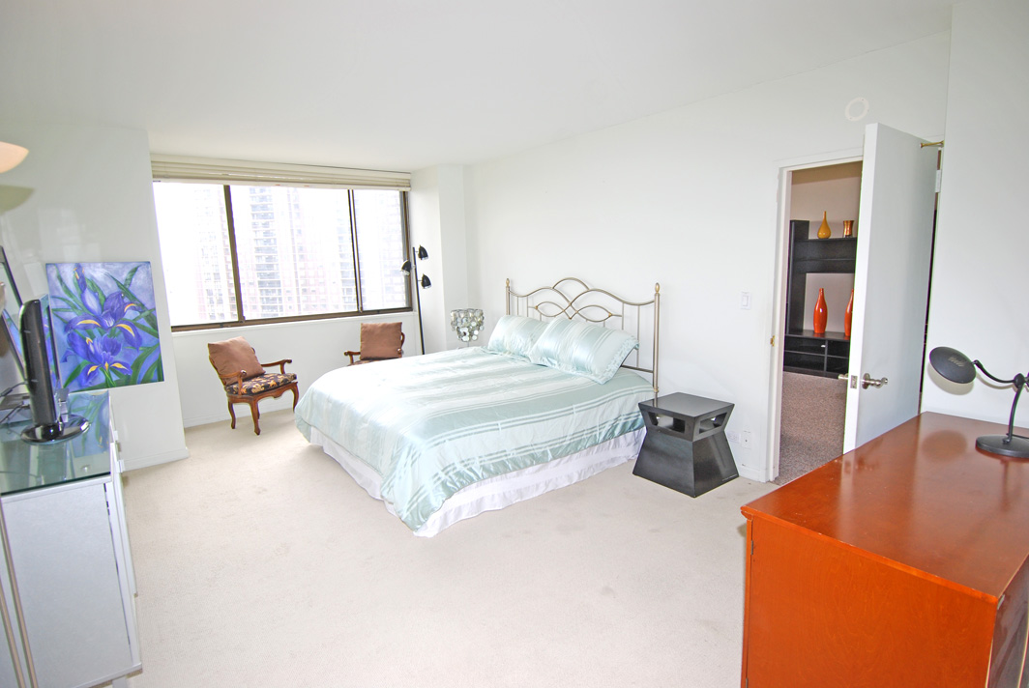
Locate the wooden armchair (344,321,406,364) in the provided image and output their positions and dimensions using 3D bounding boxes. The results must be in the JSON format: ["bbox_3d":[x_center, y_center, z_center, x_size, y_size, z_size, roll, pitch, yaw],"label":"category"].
[{"bbox_3d":[-1.552,0.226,5.926,0.600,0.880,0.610,-2,9,2],"label":"wooden armchair"}]

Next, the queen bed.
[{"bbox_3d":[-0.324,0.196,4.242,2.220,1.360,2.120,-8,11,-36],"label":"queen bed"}]

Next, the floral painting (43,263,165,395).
[{"bbox_3d":[-3.064,-0.135,3.905,0.600,0.950,0.035,-8,11,-36],"label":"floral painting"}]

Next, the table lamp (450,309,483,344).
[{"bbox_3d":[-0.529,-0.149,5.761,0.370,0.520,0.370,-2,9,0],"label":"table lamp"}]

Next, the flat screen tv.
[{"bbox_3d":[-2.377,0.097,2.629,0.240,0.670,0.800,-9,11,-37],"label":"flat screen tv"}]

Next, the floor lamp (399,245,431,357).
[{"bbox_3d":[-1.120,-0.249,6.024,0.380,1.760,0.280,-3,9,-9],"label":"floor lamp"}]

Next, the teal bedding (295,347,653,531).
[{"bbox_3d":[-0.380,0.516,4.247,2.110,0.630,2.140,-8,11,-36],"label":"teal bedding"}]

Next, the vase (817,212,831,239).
[{"bbox_3d":[3.921,-1.502,6.506,0.150,0.330,0.150,-8,11,-36],"label":"vase"}]

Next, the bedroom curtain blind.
[{"bbox_3d":[-2.301,-1.786,5.478,2.620,0.220,0.090,-8,11,-36],"label":"bedroom curtain blind"}]

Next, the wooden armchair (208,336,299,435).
[{"bbox_3d":[-2.599,0.379,5.154,0.610,0.880,0.600,1,9,20],"label":"wooden armchair"}]

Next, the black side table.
[{"bbox_3d":[1.195,0.672,3.585,0.510,0.515,0.510,-8,11,-36],"label":"black side table"}]

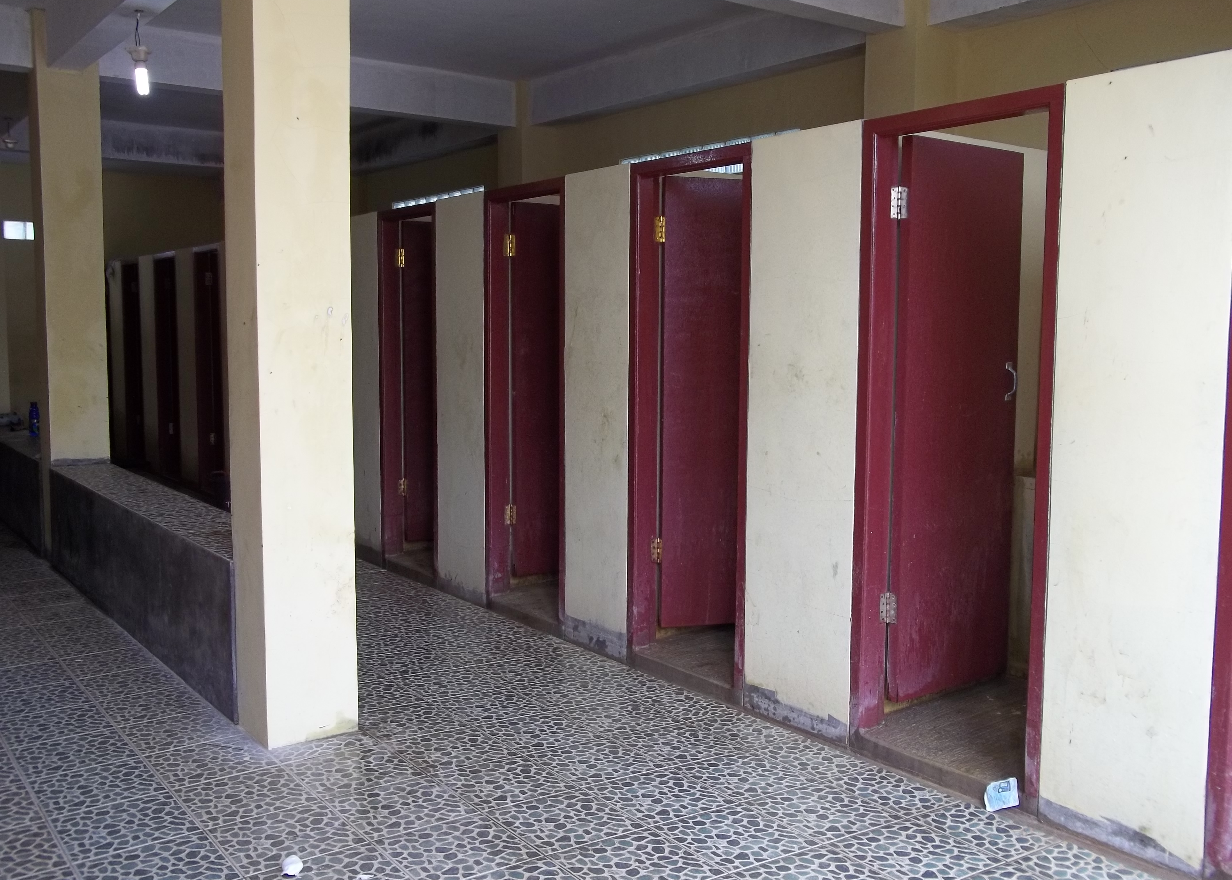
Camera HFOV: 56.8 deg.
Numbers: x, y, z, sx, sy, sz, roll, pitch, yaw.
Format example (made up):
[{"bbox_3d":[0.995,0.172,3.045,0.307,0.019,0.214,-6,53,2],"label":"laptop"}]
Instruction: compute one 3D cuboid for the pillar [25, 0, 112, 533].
[{"bbox_3d":[-3.046,-0.801,6.347,0.299,2.993,0.303,-3,6,-36],"label":"pillar"}]

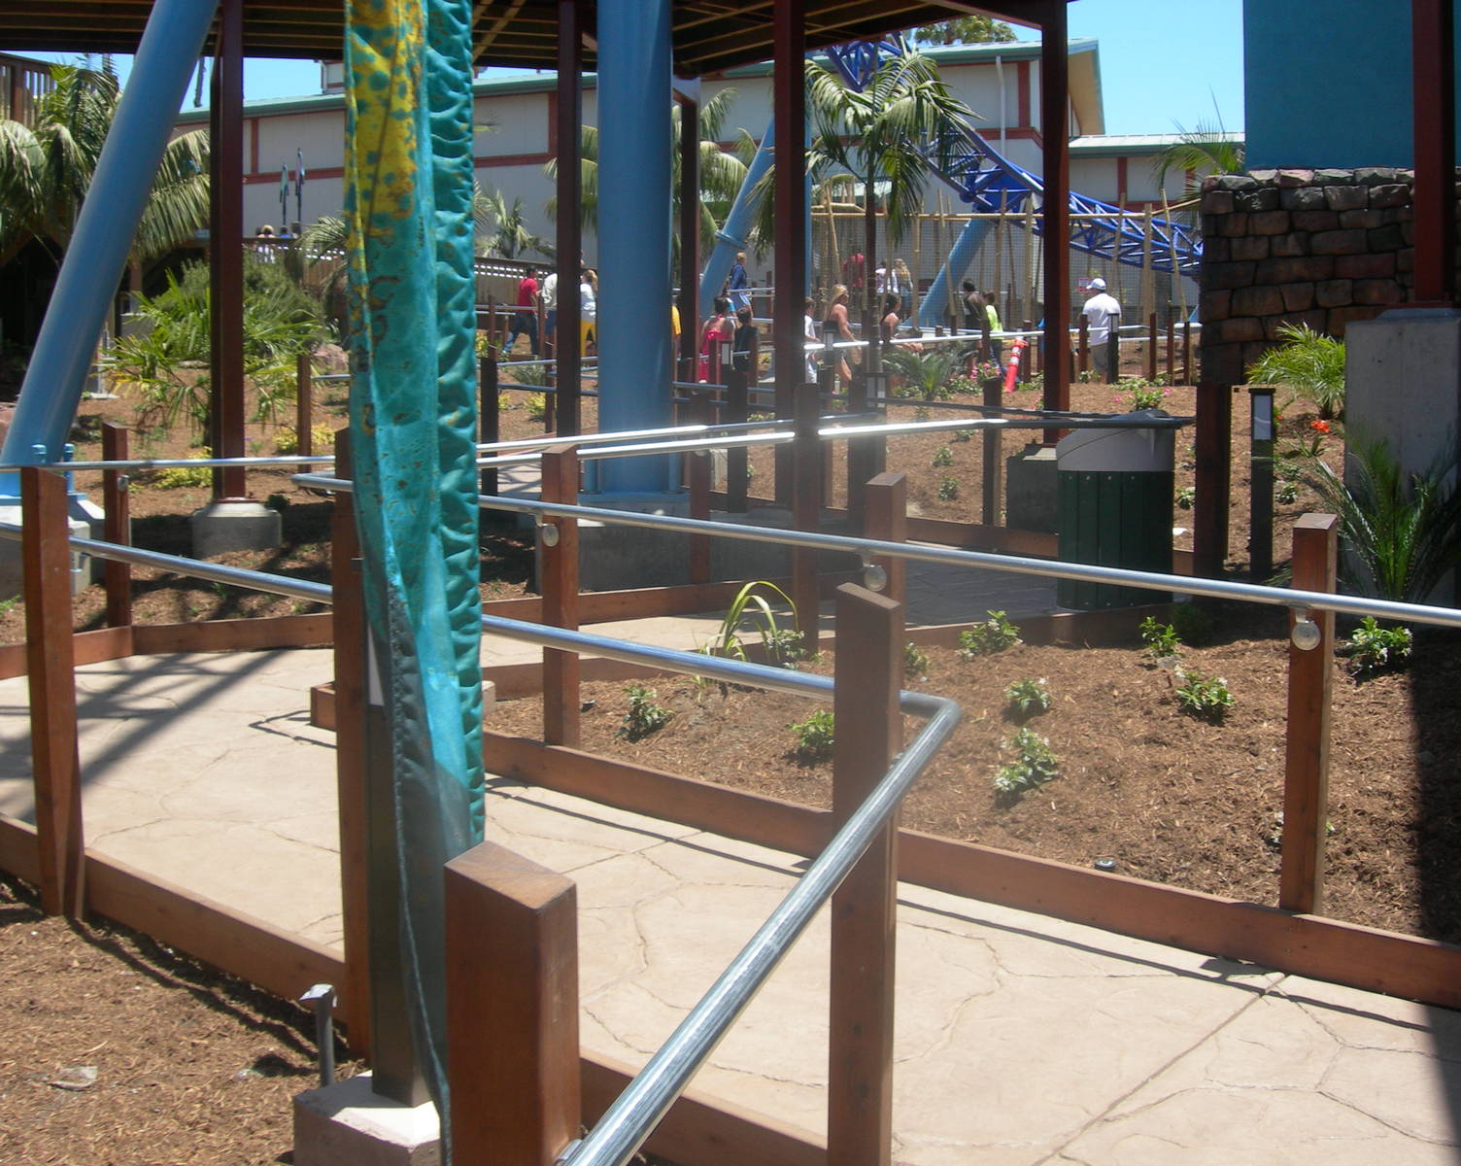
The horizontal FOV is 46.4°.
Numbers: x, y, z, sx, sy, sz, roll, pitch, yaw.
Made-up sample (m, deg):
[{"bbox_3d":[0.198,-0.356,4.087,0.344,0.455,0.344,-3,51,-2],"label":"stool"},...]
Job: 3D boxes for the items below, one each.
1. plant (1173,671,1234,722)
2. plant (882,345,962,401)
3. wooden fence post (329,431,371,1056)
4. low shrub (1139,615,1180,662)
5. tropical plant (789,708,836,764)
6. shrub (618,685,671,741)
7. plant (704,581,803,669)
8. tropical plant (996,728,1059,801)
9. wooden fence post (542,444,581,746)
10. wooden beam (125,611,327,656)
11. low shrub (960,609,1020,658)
[{"bbox_3d":[1.784,0.420,6.420,0.228,0.185,0.200,0,4,0],"label":"plant"},{"bbox_3d":[2.538,-2.770,22.500,1.050,0.720,1.000,0,5,0],"label":"plant"},{"bbox_3d":[-0.762,0.333,3.600,0.092,1.314,0.092,4,6,39],"label":"wooden fence post"},{"bbox_3d":[1.764,0.227,7.000,0.175,0.180,0.170,0,5,0],"label":"low shrub"},{"bbox_3d":[0.282,0.503,5.682,0.180,0.165,0.180,1,4,3],"label":"tropical plant"},{"bbox_3d":[-0.297,0.446,5.920,0.180,0.175,0.180,0,4,-3],"label":"shrub"},{"bbox_3d":[0.097,0.188,6.950,0.405,0.380,0.320,0,4,0],"label":"plant"},{"bbox_3d":[0.919,0.559,5.309,0.200,0.210,0.200,1,4,10],"label":"tropical plant"},{"bbox_3d":[-0.572,0.047,5.750,0.092,1.000,0.092,3,5,33],"label":"wooden fence post"},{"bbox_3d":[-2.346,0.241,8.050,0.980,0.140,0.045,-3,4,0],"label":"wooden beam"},{"bbox_3d":[1.112,0.218,7.300,0.265,0.210,0.220,0,4,0],"label":"low shrub"}]

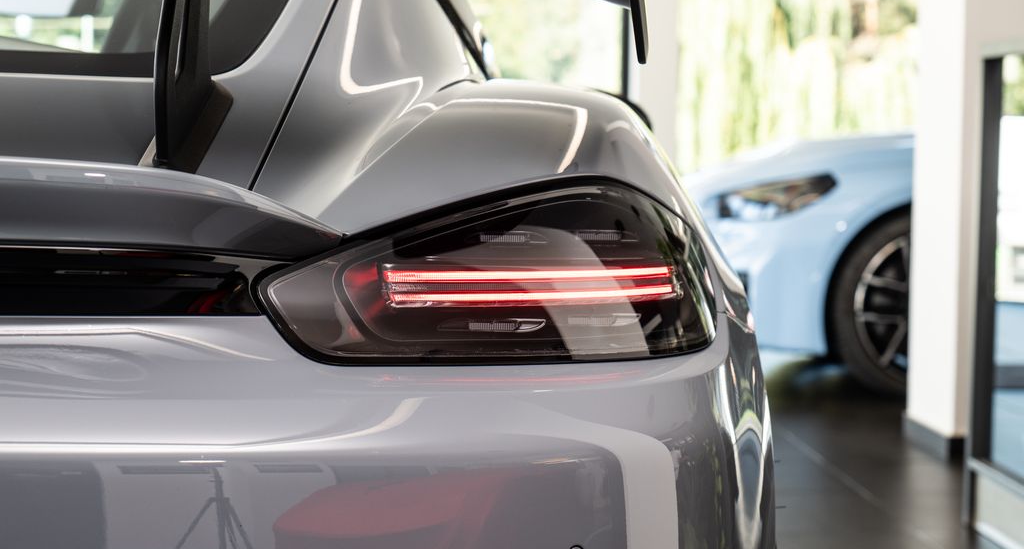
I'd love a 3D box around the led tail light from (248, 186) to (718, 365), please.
[{"bbox_3d":[-0.015,0.000,1.700,0.460,0.168,0.175,-1,5,-8],"label":"led tail light"}]

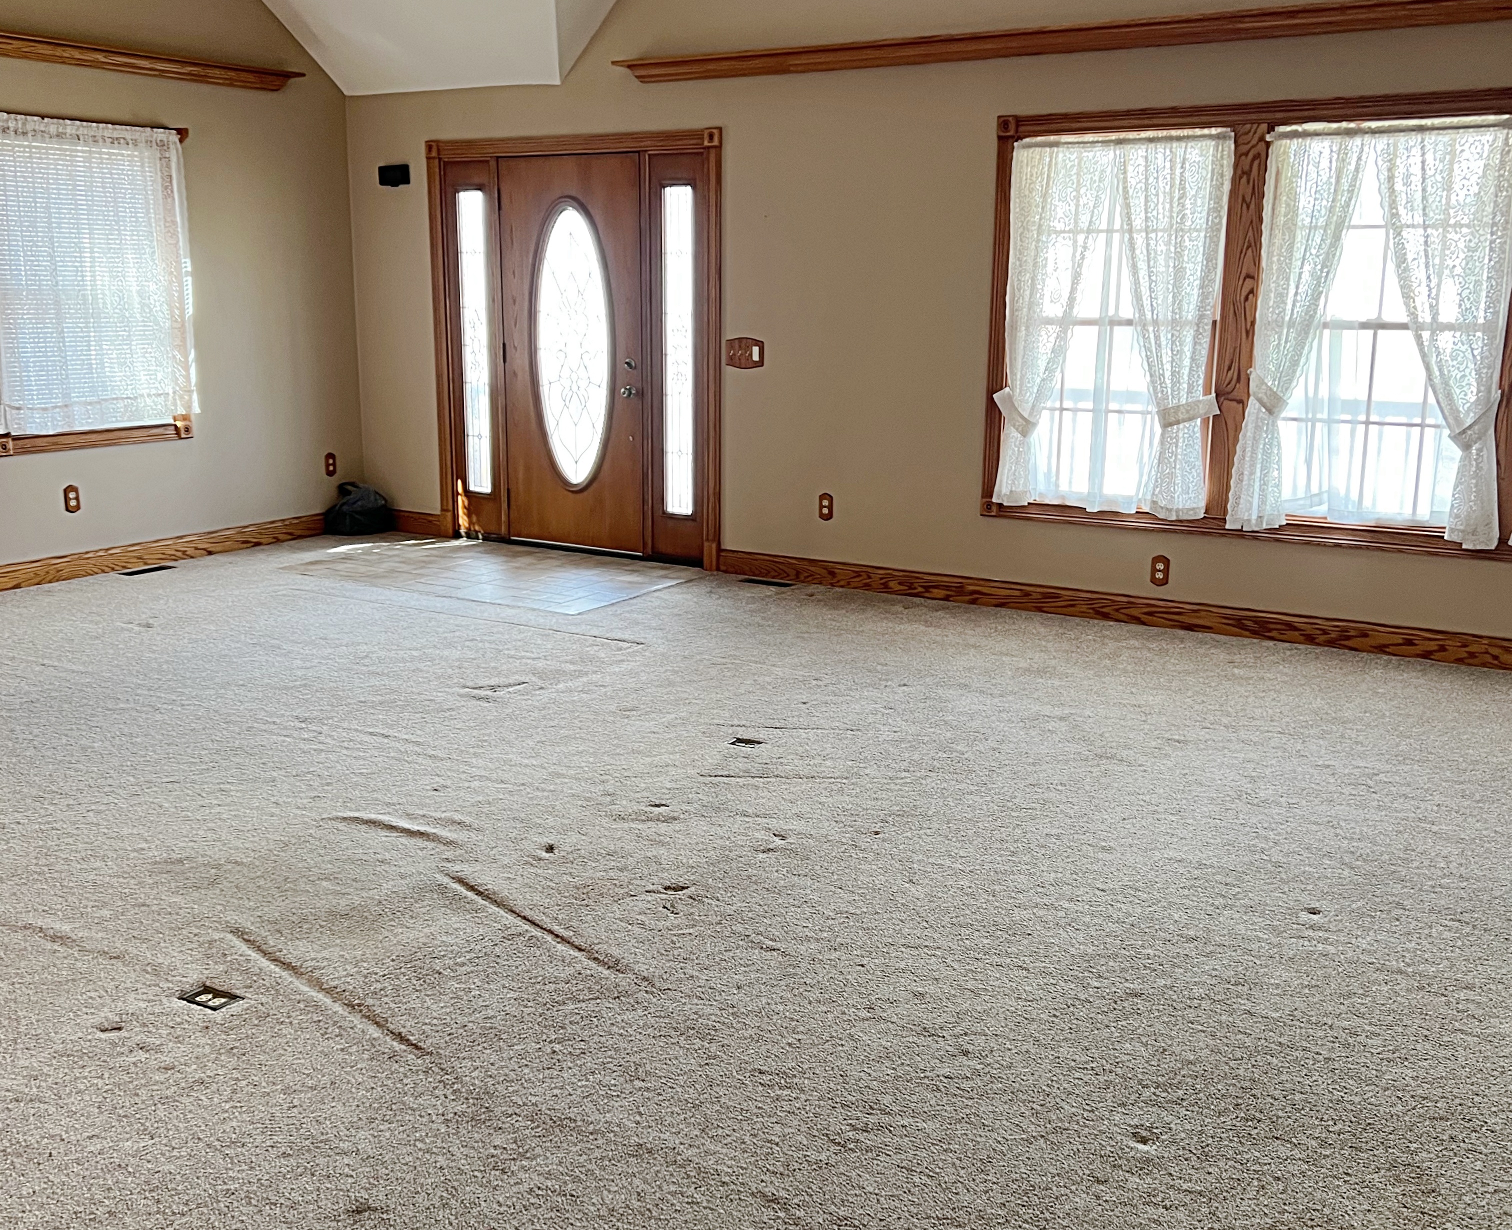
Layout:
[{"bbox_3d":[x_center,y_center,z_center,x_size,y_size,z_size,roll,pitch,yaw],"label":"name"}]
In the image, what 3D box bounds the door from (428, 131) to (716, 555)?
[{"bbox_3d":[-0.980,-1.390,8.010,1.870,2.140,0.130,8,14,31],"label":"door"}]

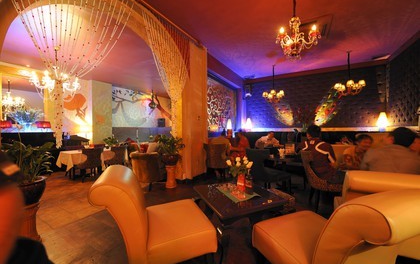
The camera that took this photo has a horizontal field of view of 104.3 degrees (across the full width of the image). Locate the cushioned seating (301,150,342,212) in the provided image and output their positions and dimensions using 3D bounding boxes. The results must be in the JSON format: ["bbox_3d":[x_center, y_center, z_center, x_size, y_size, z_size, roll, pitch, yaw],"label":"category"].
[{"bbox_3d":[1.840,0.759,2.578,0.570,0.900,0.520,0,0,16],"label":"cushioned seating"}]

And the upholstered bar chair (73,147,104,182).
[{"bbox_3d":[-3.119,0.776,4.212,0.570,0.840,0.520,0,1,29],"label":"upholstered bar chair"}]

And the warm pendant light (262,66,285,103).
[{"bbox_3d":[2.184,-1.653,5.600,0.700,1.270,0.700,0,1,29],"label":"warm pendant light"}]

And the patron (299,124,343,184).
[{"bbox_3d":[1.870,0.539,2.608,0.700,1.340,0.500,0,0,2],"label":"patron"}]

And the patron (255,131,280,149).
[{"bbox_3d":[1.866,0.588,5.300,0.620,1.200,0.720,0,0,16],"label":"patron"}]

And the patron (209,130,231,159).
[{"bbox_3d":[0.310,0.573,4.600,0.500,1.250,0.740,0,0,20],"label":"patron"}]

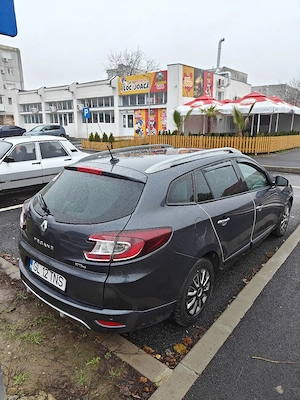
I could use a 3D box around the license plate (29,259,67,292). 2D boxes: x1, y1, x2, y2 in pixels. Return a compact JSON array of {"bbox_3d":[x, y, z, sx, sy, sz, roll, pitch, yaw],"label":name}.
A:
[{"bbox_3d":[-0.820,0.588,2.201,0.520,0.115,0.015,11,12,39],"label":"license plate"}]

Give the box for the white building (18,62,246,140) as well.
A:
[{"bbox_3d":[-2.861,-11.833,37.696,26.200,5.900,17.800,10,17,35],"label":"white building"}]

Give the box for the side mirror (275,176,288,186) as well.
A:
[{"bbox_3d":[1.737,-0.242,3.657,0.190,0.140,0.110,11,18,39],"label":"side mirror"}]

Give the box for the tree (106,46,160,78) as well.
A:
[{"bbox_3d":[-2.655,-17.782,46.070,9.350,13.840,9.350,0,14,0],"label":"tree"}]

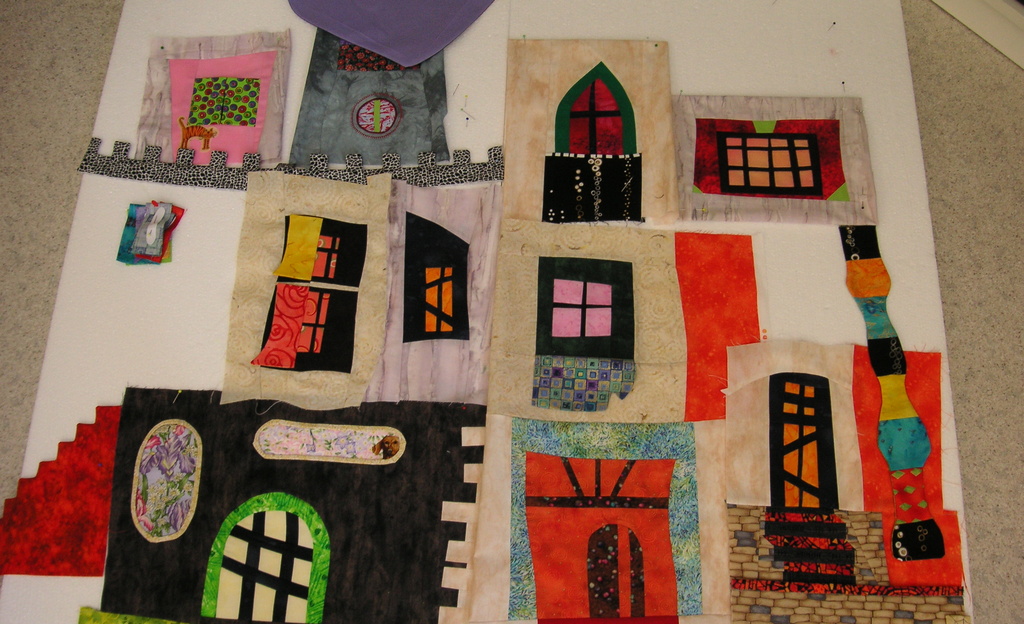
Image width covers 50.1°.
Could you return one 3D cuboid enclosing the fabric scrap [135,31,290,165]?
[{"bbox_3d":[-0.433,-0.313,1.592,0.207,0.006,0.227,-2,68,0],"label":"fabric scrap"}]

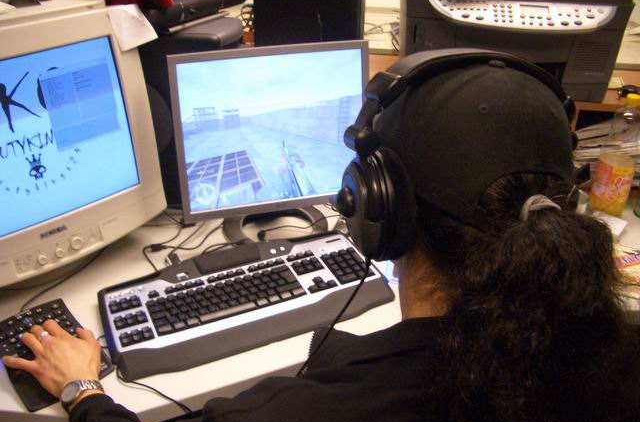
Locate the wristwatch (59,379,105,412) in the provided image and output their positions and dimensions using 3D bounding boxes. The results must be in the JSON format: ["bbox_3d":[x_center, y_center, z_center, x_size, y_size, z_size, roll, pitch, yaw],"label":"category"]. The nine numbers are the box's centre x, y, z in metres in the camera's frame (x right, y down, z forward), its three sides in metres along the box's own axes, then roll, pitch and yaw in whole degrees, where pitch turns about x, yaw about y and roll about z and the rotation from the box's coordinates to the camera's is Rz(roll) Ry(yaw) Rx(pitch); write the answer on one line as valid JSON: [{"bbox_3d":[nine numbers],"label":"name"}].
[{"bbox_3d":[-0.351,0.276,0.958,0.037,0.050,0.060,24,69,34],"label":"wristwatch"}]

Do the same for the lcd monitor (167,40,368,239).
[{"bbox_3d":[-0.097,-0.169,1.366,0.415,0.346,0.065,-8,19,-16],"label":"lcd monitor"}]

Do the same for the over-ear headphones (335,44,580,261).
[{"bbox_3d":[0.132,-0.049,0.602,0.222,0.200,0.100,3,9,-16],"label":"over-ear headphones"}]

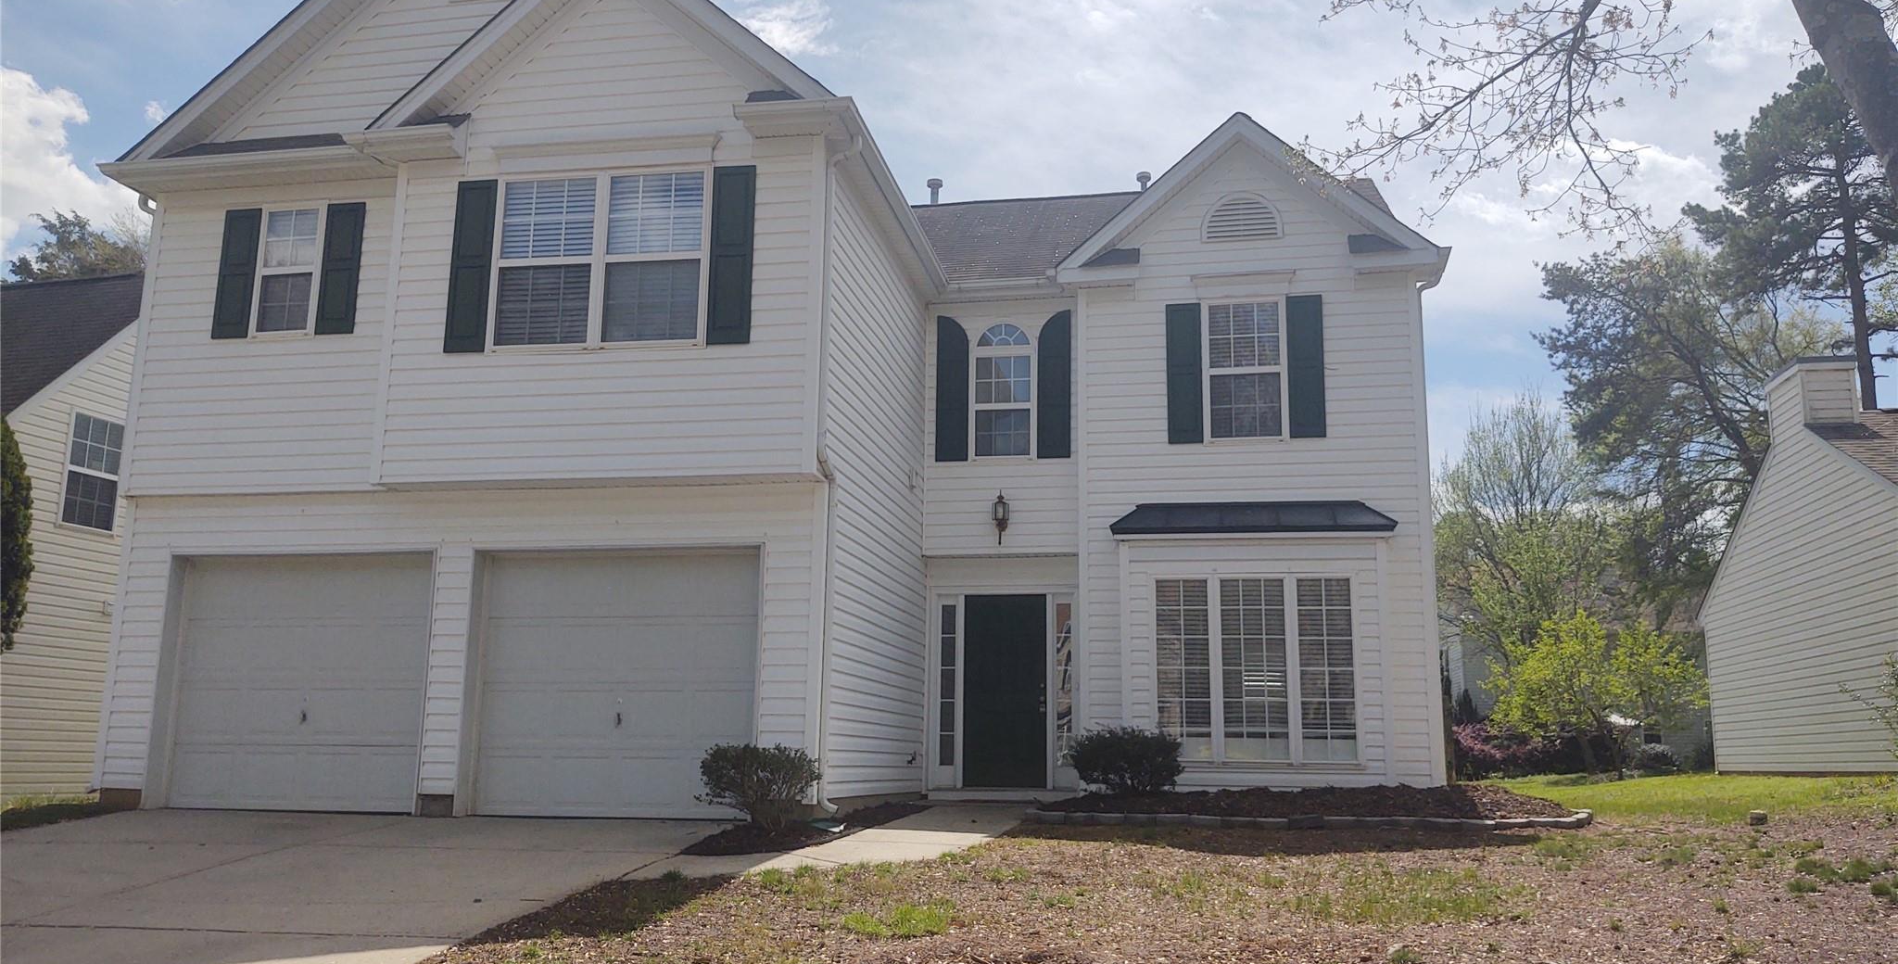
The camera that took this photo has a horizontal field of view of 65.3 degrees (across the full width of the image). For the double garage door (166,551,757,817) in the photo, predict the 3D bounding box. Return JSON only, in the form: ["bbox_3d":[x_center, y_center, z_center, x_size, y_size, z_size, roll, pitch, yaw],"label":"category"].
[{"bbox_3d":[-4.004,1.645,12.181,5.190,2.135,0.180,-1,-11,10],"label":"double garage door"}]

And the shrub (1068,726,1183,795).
[{"bbox_3d":[1.617,2.557,13.587,1.000,0.640,0.920,-1,-11,10],"label":"shrub"}]

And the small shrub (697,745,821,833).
[{"bbox_3d":[-1.354,2.168,10.563,0.860,0.600,0.800,-1,-11,10],"label":"small shrub"}]

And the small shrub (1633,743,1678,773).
[{"bbox_3d":[14.554,5.690,30.463,0.950,0.660,0.900,-1,-11,10],"label":"small shrub"}]

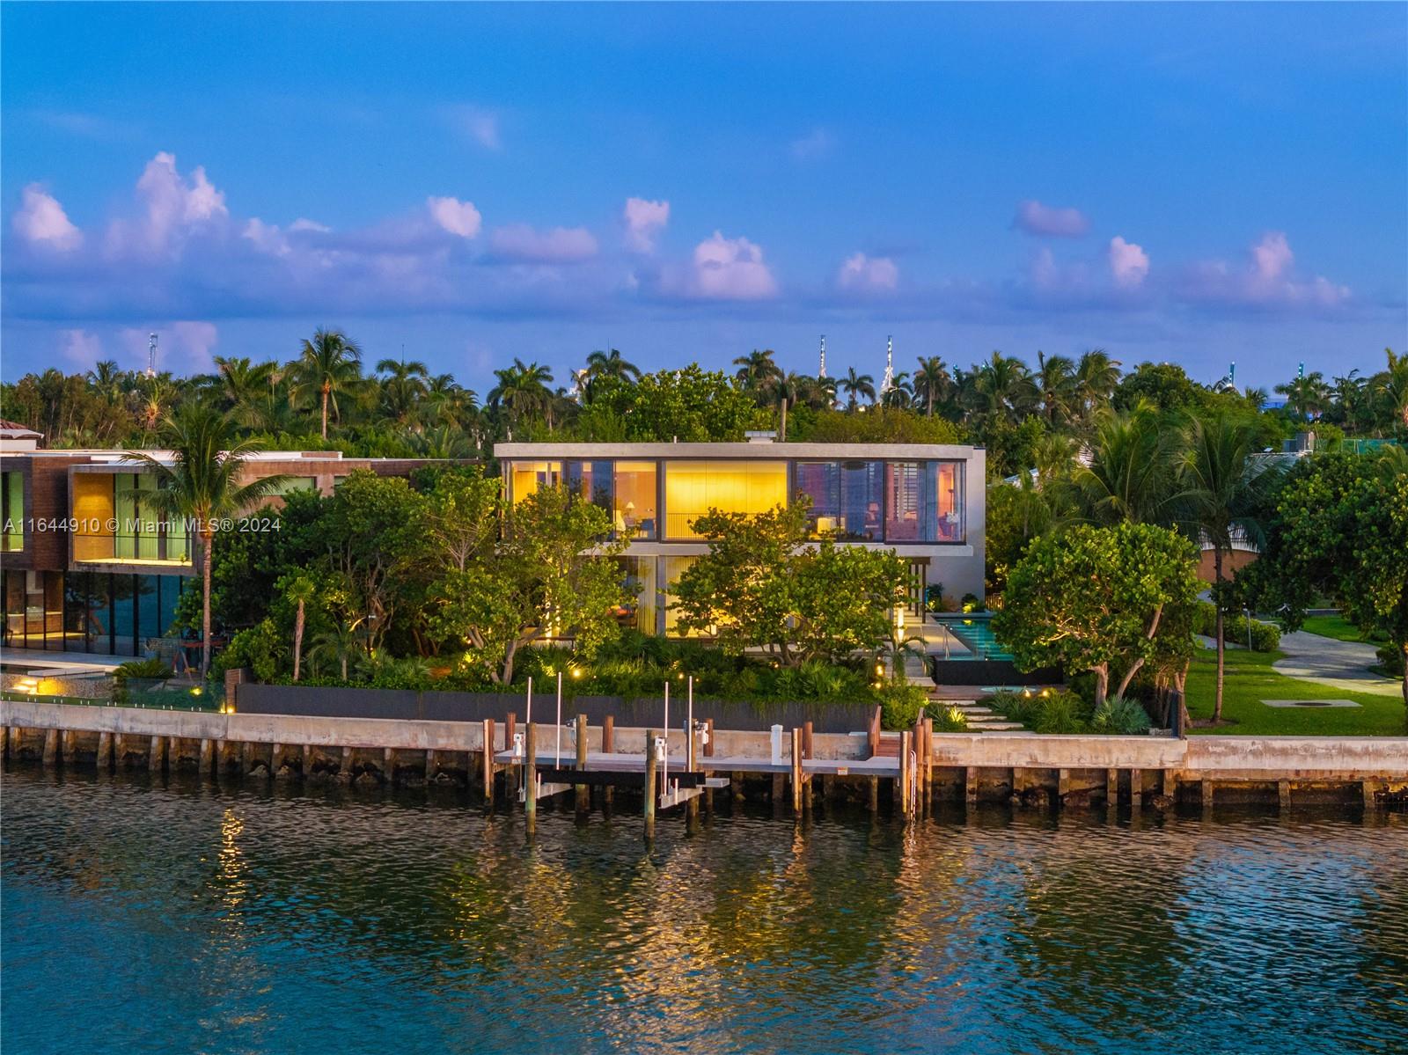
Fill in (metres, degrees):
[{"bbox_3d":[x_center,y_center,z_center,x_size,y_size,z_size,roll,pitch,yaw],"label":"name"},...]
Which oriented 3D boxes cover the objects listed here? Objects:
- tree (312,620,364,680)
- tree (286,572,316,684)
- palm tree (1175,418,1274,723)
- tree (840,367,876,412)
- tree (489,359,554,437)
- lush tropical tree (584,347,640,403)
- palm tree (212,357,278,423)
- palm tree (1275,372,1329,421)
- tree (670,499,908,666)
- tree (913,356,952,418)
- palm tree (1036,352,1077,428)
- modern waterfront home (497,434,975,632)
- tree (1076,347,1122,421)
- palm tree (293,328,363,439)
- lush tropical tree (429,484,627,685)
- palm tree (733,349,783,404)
[{"bbox_3d":[-12.818,4.300,99.753,1.850,2.130,1.850,0,2,0],"label":"tree"},{"bbox_3d":[-13.019,3.262,92.253,1.000,3.460,1.000,0,3,0],"label":"tree"},{"bbox_3d":[16.199,1.267,88.656,3.500,9.590,3.500,0,3,0],"label":"palm tree"},{"bbox_3d":[15.954,-9.066,294.874,4.200,15.130,4.200,0,2,0],"label":"tree"},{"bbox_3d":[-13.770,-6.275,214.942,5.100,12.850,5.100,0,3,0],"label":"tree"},{"bbox_3d":[-7.302,-6.424,224.923,4.900,15.470,4.900,0,2,0],"label":"lush tropical tree"},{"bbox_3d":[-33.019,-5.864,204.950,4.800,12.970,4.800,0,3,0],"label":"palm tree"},{"bbox_3d":[49.349,-5.989,234.949,4.700,13.790,4.700,0,2,0],"label":"palm tree"},{"bbox_3d":[2.844,2.009,95.698,8.000,5.940,7.000,0,3,0],"label":"tree"},{"bbox_3d":[21.989,-8.630,274.875,4.200,15.860,4.200,0,2,0],"label":"tree"},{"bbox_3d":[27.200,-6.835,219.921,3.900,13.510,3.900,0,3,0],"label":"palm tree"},{"bbox_3d":[2.090,0.183,120.605,20.530,7.640,18.000,0,2,-1],"label":"modern waterfront home"},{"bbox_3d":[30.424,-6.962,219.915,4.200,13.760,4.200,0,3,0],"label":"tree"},{"bbox_3d":[-23.784,-4.728,179.955,5.000,15.690,5.000,0,2,0],"label":"palm tree"},{"bbox_3d":[-6.081,1.969,98.659,6.800,6.990,6.300,0,2,0],"label":"lush tropical tree"},{"bbox_3d":[4.638,-7.454,244.898,4.700,15.920,4.700,0,2,0],"label":"palm tree"}]

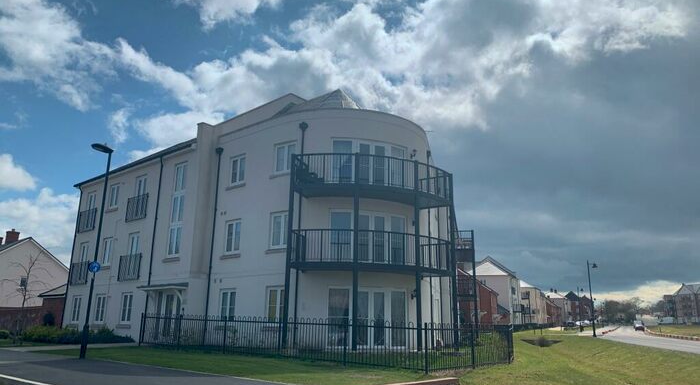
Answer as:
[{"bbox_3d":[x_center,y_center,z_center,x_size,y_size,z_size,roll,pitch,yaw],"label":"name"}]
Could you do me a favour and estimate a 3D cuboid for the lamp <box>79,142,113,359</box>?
[{"bbox_3d":[-7.464,1.564,15.074,0.280,6.100,0.750,-11,-18,40],"label":"lamp"}]

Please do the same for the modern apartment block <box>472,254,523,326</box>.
[{"bbox_3d":[22.557,16.811,84.827,8.500,10.600,10.000,-5,-15,24],"label":"modern apartment block"}]

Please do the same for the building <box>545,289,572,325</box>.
[{"bbox_3d":[61.214,35.569,159.394,8.500,10.800,12.000,-6,-15,26],"label":"building"}]

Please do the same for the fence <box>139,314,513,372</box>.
[{"bbox_3d":[-1.602,5.220,18.899,13.600,1.370,5.000,-11,-18,40],"label":"fence"}]

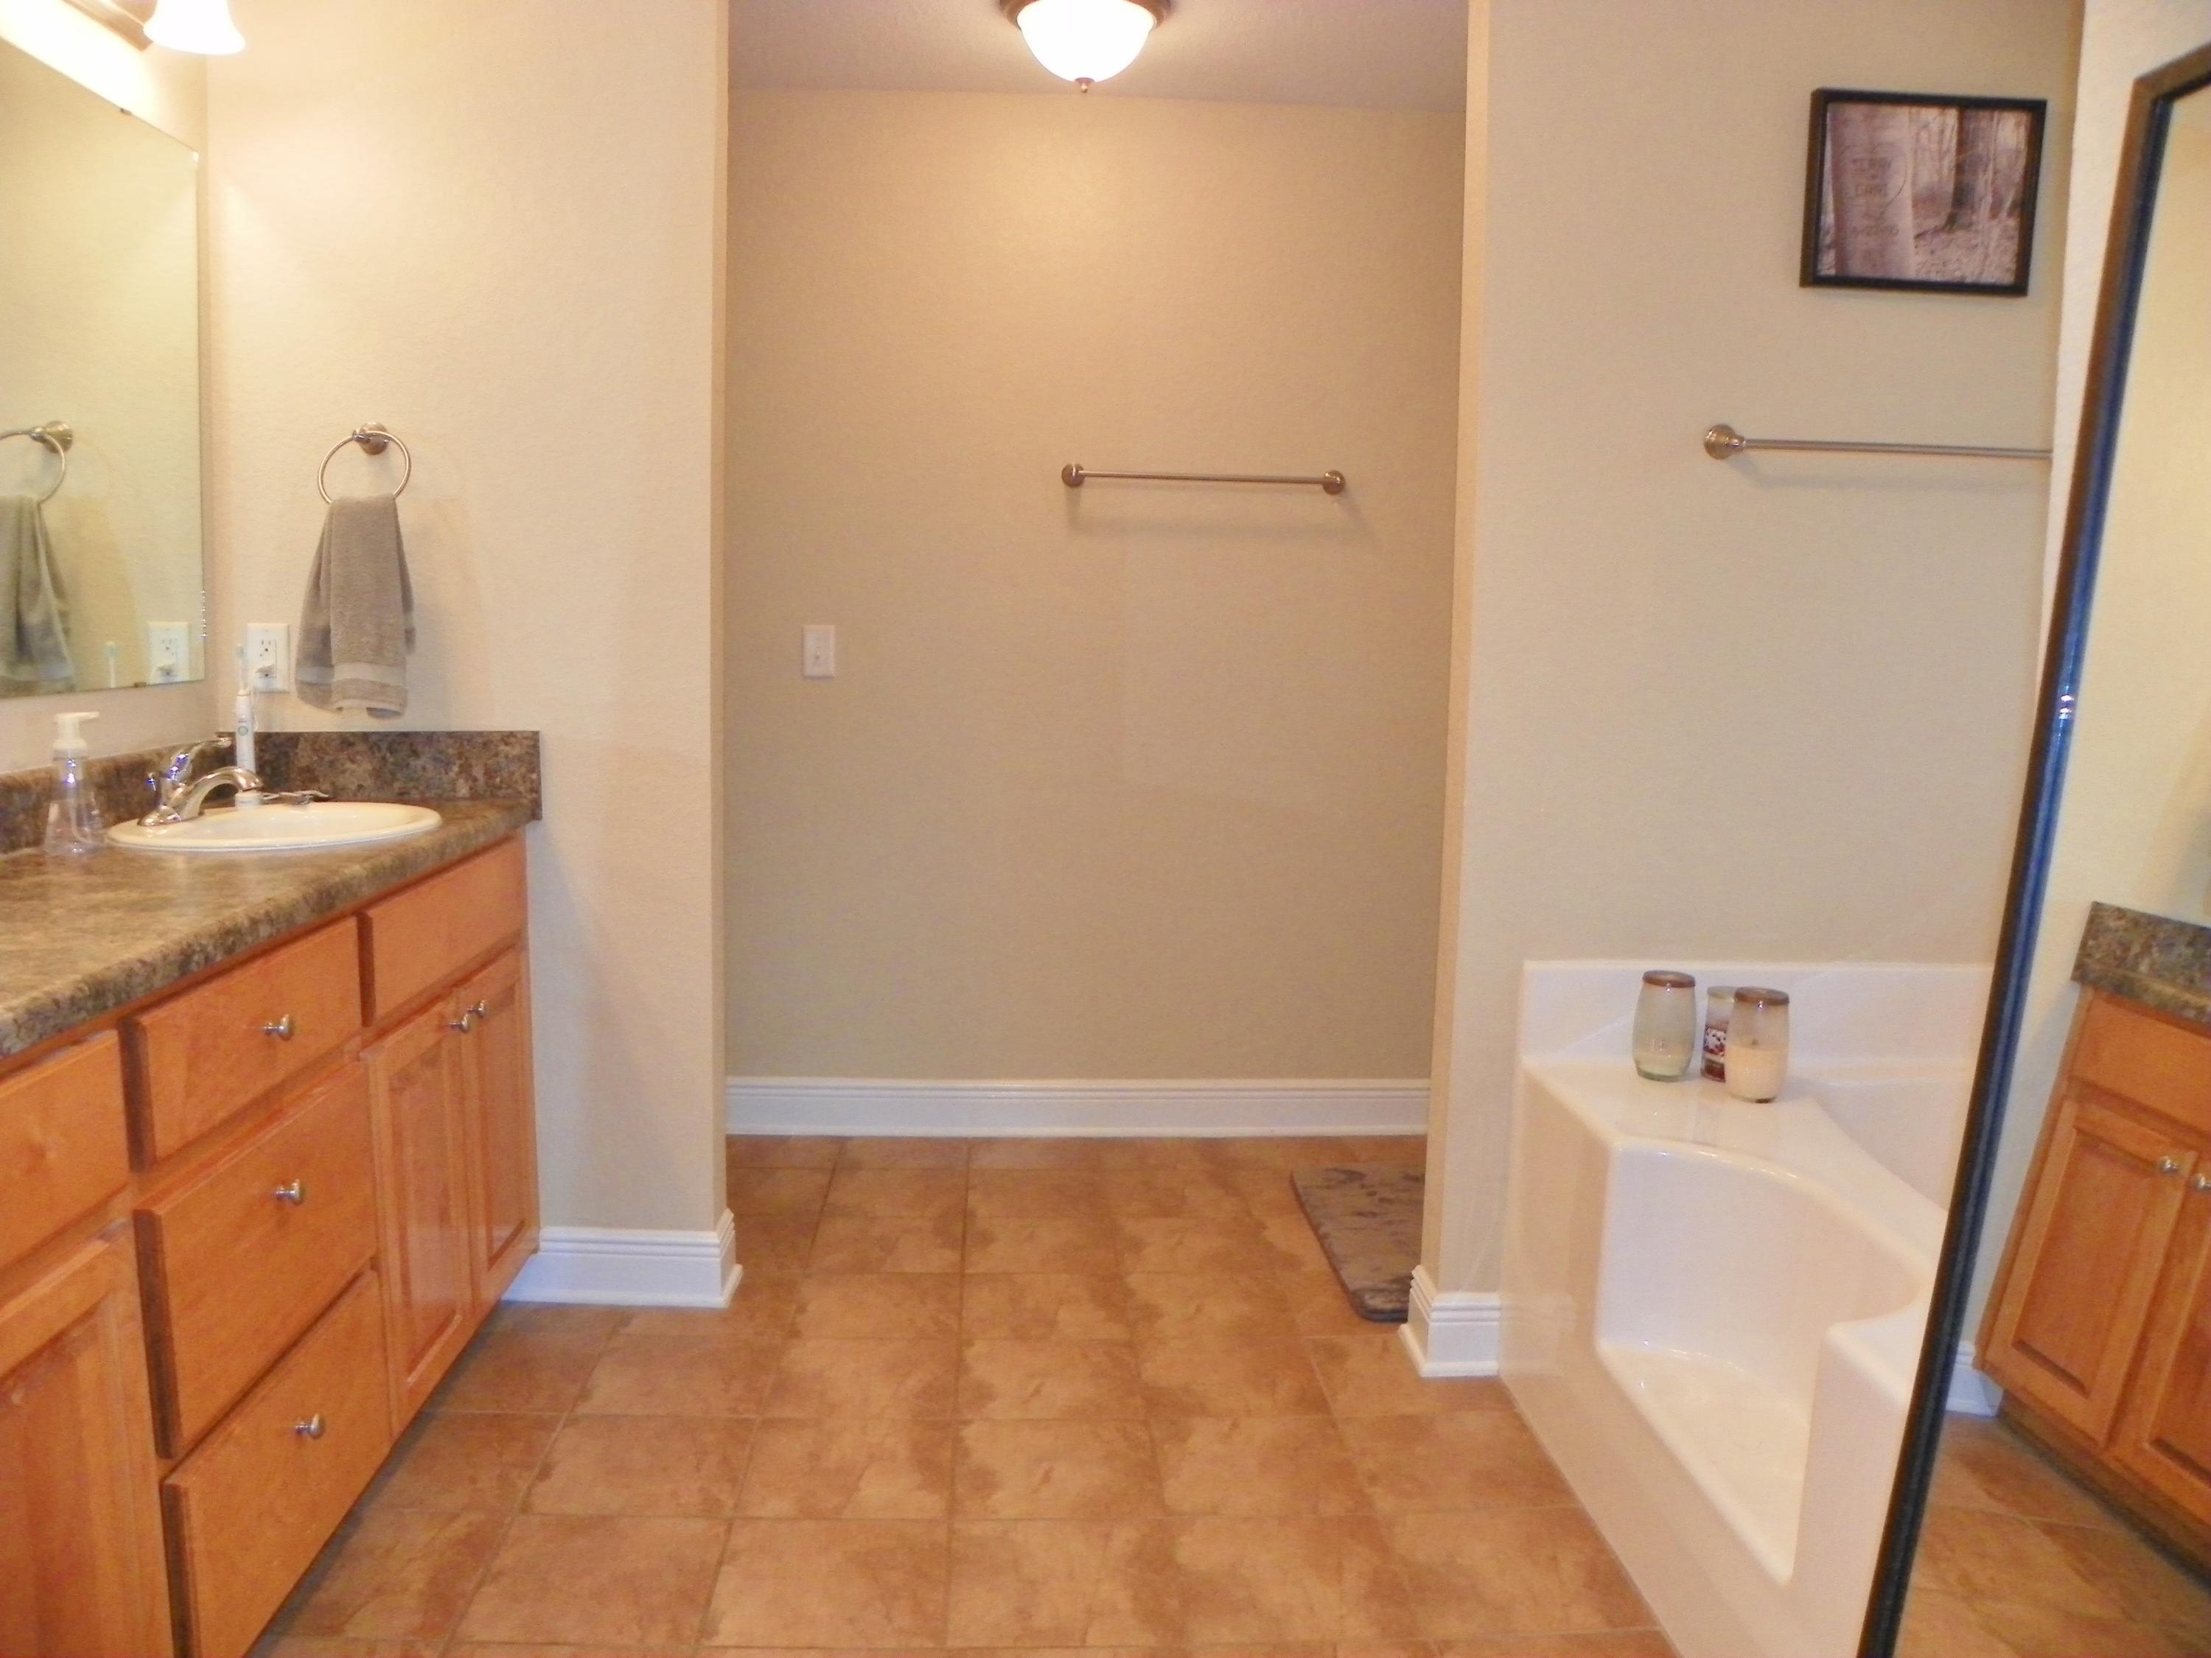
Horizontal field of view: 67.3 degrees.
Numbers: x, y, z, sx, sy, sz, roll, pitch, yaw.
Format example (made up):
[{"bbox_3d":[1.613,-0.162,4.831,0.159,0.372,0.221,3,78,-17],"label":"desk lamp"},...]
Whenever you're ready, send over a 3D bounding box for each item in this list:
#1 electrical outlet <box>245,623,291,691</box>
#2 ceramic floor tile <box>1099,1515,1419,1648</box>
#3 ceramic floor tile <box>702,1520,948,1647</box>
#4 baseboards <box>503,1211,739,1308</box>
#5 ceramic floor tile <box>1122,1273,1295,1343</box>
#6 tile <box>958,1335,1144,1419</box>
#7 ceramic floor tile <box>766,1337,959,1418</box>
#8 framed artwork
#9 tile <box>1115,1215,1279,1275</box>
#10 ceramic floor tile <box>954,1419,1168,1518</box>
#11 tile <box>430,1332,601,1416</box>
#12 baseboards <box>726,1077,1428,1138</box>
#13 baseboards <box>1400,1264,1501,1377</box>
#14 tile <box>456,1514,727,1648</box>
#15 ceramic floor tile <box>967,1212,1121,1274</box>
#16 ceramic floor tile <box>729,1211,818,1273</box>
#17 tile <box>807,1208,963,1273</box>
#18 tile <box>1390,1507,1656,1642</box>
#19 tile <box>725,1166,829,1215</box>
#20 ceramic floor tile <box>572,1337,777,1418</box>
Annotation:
[{"bbox_3d":[-1.399,-0.287,2.779,0.072,0.116,0.012,1,7,-4],"label":"electrical outlet"},{"bbox_3d":[0.232,0.972,2.163,0.320,0.012,0.300,1,7,-4],"label":"ceramic floor tile"},{"bbox_3d":[-0.354,0.983,2.166,0.300,0.012,0.300,1,7,-4],"label":"ceramic floor tile"},{"bbox_3d":[-0.897,0.783,3.086,0.420,0.142,0.200,1,7,-4],"label":"baseboards"},{"bbox_3d":[0.189,0.882,3.068,0.298,0.010,0.298,1,7,-4],"label":"ceramic floor tile"},{"bbox_3d":[-0.092,0.912,2.749,0.298,0.010,0.298,1,7,-4],"label":"tile"},{"bbox_3d":[-0.398,0.913,2.755,0.300,0.012,0.300,1,7,-4],"label":"ceramic floor tile"},{"bbox_3d":[1.274,-0.986,2.572,0.372,0.310,0.025,1,7,-4],"label":"framed artwork"},{"bbox_3d":[0.170,0.858,3.398,0.300,0.012,0.300,1,7,-4],"label":"tile"},{"bbox_3d":[-0.072,0.949,2.456,0.298,0.010,0.298,1,7,-4],"label":"ceramic floor tile"},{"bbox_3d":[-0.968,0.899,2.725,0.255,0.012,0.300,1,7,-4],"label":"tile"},{"bbox_3d":[-0.048,0.692,4.110,1.800,0.142,0.022,1,7,-4],"label":"baseboards"},{"bbox_3d":[0.589,0.833,2.857,0.137,0.143,0.200,1,7,-4],"label":"baseboards"},{"bbox_3d":[-0.638,0.952,2.101,0.302,0.010,0.302,1,7,-4],"label":"tile"},{"bbox_3d":[-0.130,0.840,3.342,0.298,0.010,0.298,1,7,-4],"label":"ceramic floor tile"},{"bbox_3d":[-0.727,0.825,3.294,0.302,0.010,0.302,1,7,-4],"label":"ceramic floor tile"},{"bbox_3d":[-0.437,0.843,3.357,0.300,0.012,0.300,1,7,-4],"label":"tile"},{"bbox_3d":[0.532,0.973,2.177,0.302,0.010,0.302,1,7,-4],"label":"tile"},{"bbox_3d":[-0.751,0.789,3.606,0.300,0.012,0.300,1,7,-4],"label":"tile"},{"bbox_3d":[-0.684,0.892,2.696,0.302,0.010,0.302,1,7,-4],"label":"ceramic floor tile"}]

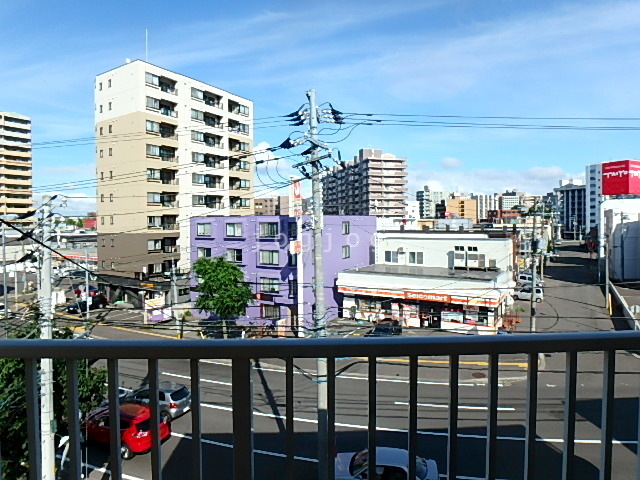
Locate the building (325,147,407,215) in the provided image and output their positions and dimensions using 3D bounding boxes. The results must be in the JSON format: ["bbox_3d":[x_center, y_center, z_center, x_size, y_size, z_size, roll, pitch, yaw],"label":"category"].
[{"bbox_3d":[16.882,-17.045,171.240,15.000,36.337,62.000,-1,3,-14],"label":"building"}]

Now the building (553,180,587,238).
[{"bbox_3d":[124.699,-14.442,193.623,15.500,28.143,14.000,1,3,32],"label":"building"}]

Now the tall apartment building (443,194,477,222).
[{"bbox_3d":[101.734,-17.295,278.076,21.000,25.566,12.000,1,3,25],"label":"tall apartment building"}]

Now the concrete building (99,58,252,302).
[{"bbox_3d":[-19.709,-7.197,56.083,9.491,28.414,19.523,2,4,33],"label":"concrete building"}]

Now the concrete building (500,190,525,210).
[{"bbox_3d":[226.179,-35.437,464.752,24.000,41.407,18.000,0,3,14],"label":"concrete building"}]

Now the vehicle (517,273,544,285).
[{"bbox_3d":[31.756,6.202,58.565,3.600,1.700,1.550,1,3,32],"label":"vehicle"}]

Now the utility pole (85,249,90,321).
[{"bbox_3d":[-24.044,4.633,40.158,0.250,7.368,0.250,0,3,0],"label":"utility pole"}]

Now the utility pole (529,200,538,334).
[{"bbox_3d":[17.725,2.391,32.163,0.360,11.363,0.360,-1,3,0],"label":"utility pole"}]

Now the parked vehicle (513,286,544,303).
[{"bbox_3d":[26.024,6.838,48.491,3.520,1.520,1.500,1,3,32],"label":"parked vehicle"}]

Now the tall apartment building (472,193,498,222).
[{"bbox_3d":[142.701,-23.598,336.205,17.340,33.322,14.000,0,3,0],"label":"tall apartment building"}]

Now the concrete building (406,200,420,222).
[{"bbox_3d":[48.297,-10.485,207.727,8.500,19.698,10.000,0,3,6],"label":"concrete building"}]

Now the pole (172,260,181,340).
[{"bbox_3d":[-11.572,4.872,31.294,0.280,6.304,0.280,-2,3,0],"label":"pole"}]

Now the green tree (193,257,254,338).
[{"bbox_3d":[-7.490,4.870,29.900,4.800,7.200,4.800,0,2,0],"label":"green tree"}]

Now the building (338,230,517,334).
[{"bbox_3d":[13.860,3.250,45.640,15.110,9.000,22.000,1,2,29],"label":"building"}]

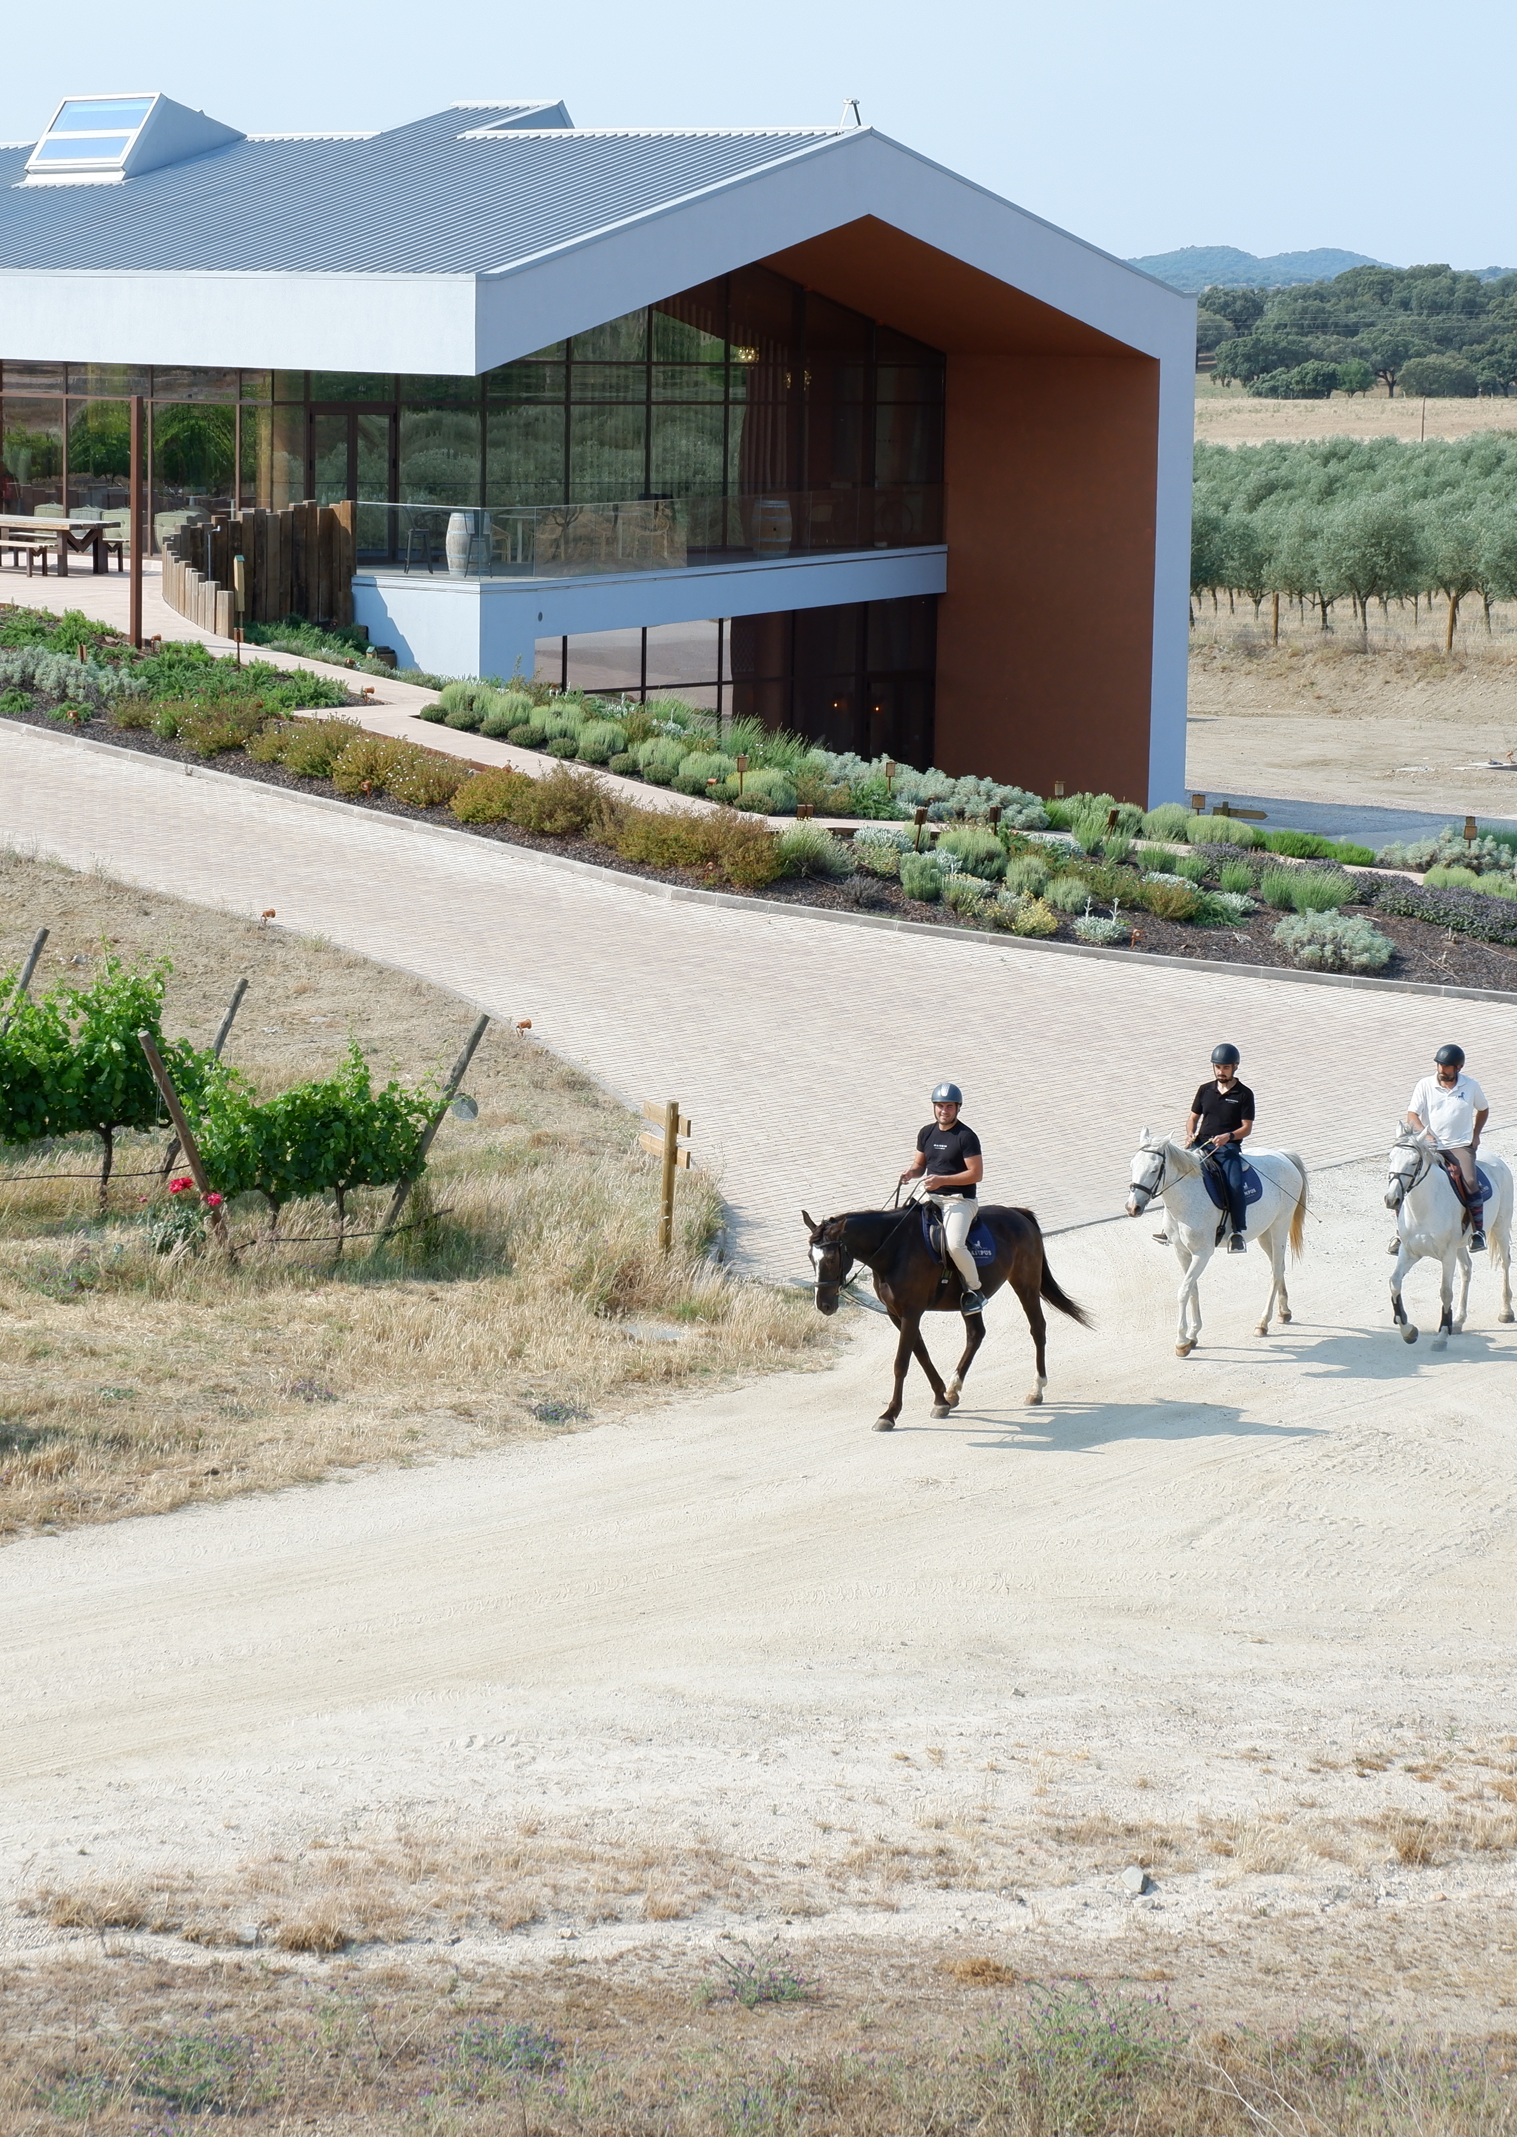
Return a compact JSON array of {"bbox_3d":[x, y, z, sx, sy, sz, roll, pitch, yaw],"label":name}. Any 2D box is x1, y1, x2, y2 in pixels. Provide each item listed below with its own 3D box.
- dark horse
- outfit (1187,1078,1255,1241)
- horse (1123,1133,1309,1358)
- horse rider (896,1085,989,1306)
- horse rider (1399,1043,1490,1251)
[{"bbox_3d":[1.389,1.823,35.271,2.500,1.600,0.620,-7,12,-39],"label":"dark horse"},{"bbox_3d":[3.687,0.776,37.886,0.640,1.411,0.580,7,11,35],"label":"outfit"},{"bbox_3d":[3.690,1.301,37.850,0.600,1.860,2.200,8,12,40],"label":"horse"},{"bbox_3d":[1.408,0.986,35.257,0.660,1.772,0.660,8,12,40],"label":"horse rider"},{"bbox_3d":[5.617,0.660,38.360,0.660,1.728,0.620,5,10,27],"label":"horse rider"}]

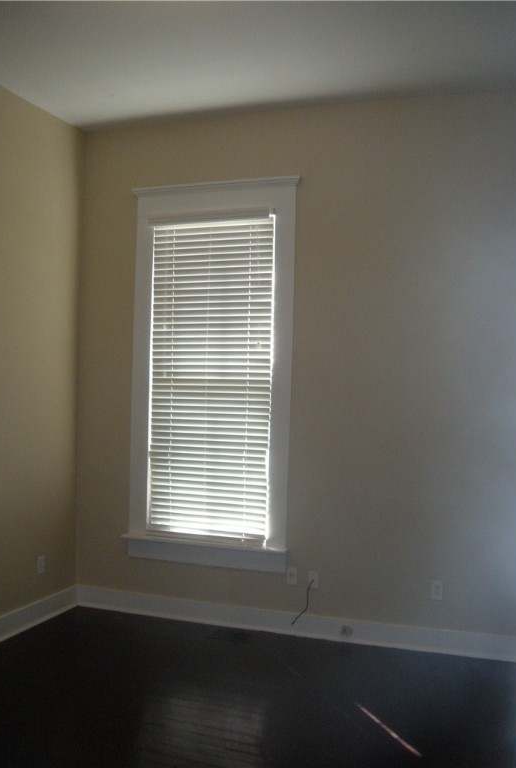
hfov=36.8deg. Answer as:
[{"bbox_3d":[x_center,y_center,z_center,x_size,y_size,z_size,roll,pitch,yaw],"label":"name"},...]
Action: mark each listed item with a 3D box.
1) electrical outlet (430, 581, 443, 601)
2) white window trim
[{"bbox_3d":[1.072,1.237,4.640,0.070,0.113,0.012,1,0,20],"label":"electrical outlet"},{"bbox_3d":[-0.333,-0.066,5.147,1.215,2.532,0.120,1,0,20],"label":"white window trim"}]

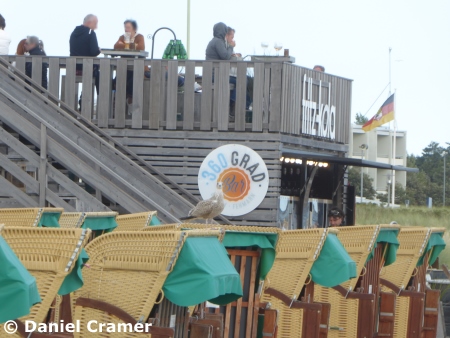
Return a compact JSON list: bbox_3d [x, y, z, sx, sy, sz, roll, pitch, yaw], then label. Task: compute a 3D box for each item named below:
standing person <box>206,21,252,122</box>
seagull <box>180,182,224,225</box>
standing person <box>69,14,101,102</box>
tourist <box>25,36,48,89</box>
[{"bbox_3d":[0.045,-1.457,72.500,0.620,1.460,0.500,1,0,-10],"label":"standing person"},{"bbox_3d":[-0.232,0.371,50.000,0.460,0.460,0.170,1,0,15],"label":"seagull"},{"bbox_3d":[-2.084,-1.580,73.000,0.480,1.480,0.500,2,-1,-29],"label":"standing person"},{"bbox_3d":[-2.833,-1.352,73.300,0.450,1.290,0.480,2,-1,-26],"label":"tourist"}]

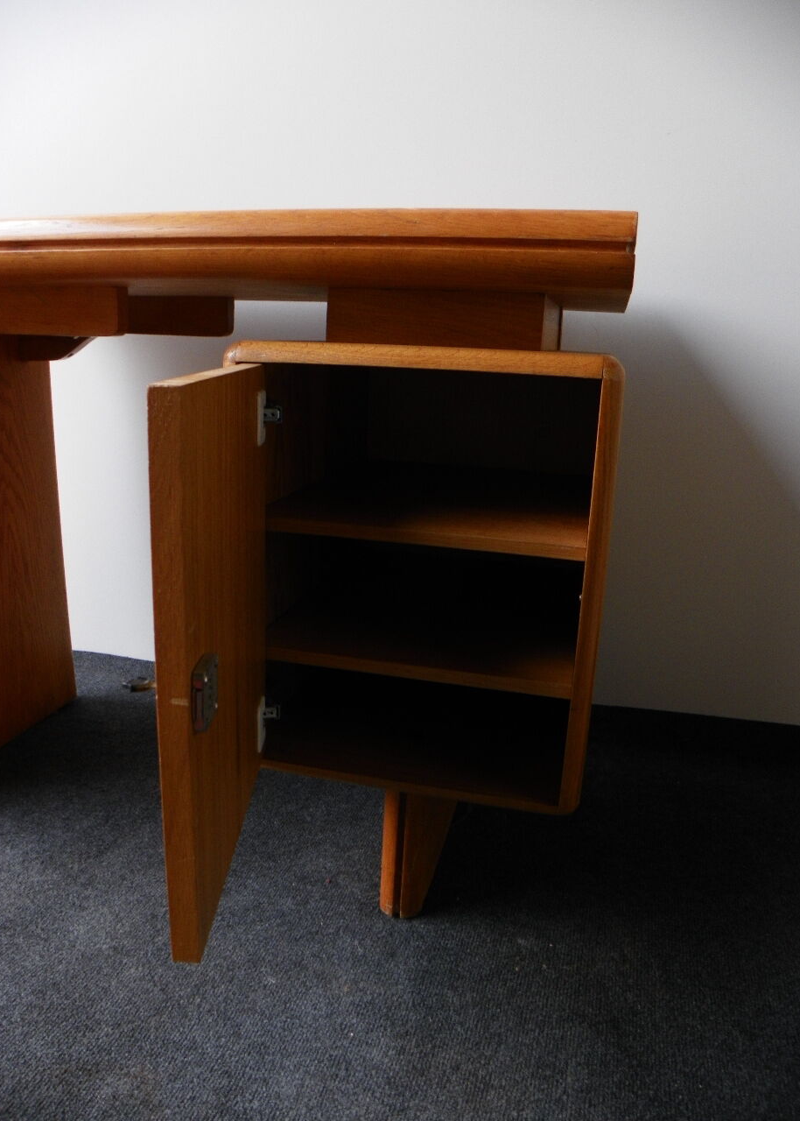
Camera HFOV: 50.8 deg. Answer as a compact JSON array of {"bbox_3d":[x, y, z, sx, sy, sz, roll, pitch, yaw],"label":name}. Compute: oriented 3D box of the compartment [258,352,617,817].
[{"bbox_3d":[0.066,-0.030,1.091,0.389,0.477,0.484,6,15,13],"label":"compartment"}]

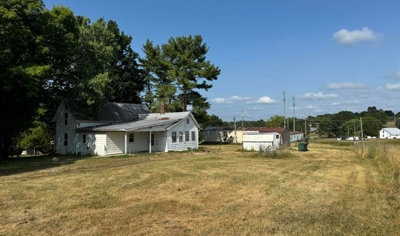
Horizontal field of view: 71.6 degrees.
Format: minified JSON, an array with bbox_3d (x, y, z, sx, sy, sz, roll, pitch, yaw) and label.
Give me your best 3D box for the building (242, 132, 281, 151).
[{"bbox_3d":[8.105,3.068,36.368,4.156,2.353,2.718,-2,-3,36],"label":"building"}]

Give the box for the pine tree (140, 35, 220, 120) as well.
[{"bbox_3d":[-3.657,-5.245,52.317,14.252,20.730,13.539,0,-2,0],"label":"pine tree"}]

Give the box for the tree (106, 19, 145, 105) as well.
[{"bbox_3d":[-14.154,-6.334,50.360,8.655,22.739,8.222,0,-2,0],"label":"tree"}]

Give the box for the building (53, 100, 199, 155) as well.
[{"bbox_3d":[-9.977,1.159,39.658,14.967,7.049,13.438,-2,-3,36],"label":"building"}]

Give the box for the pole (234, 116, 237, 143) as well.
[{"bbox_3d":[7.724,2.542,60.122,0.280,5.740,0.280,0,-2,0],"label":"pole"}]

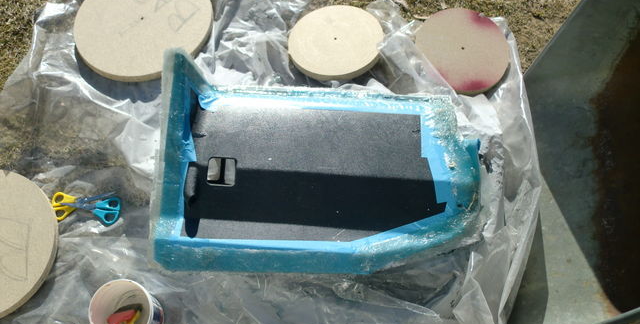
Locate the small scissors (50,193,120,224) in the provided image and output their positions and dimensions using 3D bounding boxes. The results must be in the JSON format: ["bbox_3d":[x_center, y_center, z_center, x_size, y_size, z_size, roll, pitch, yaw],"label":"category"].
[{"bbox_3d":[-0.482,0.091,1.338,0.149,0.012,0.077,7,62,6],"label":"small scissors"}]

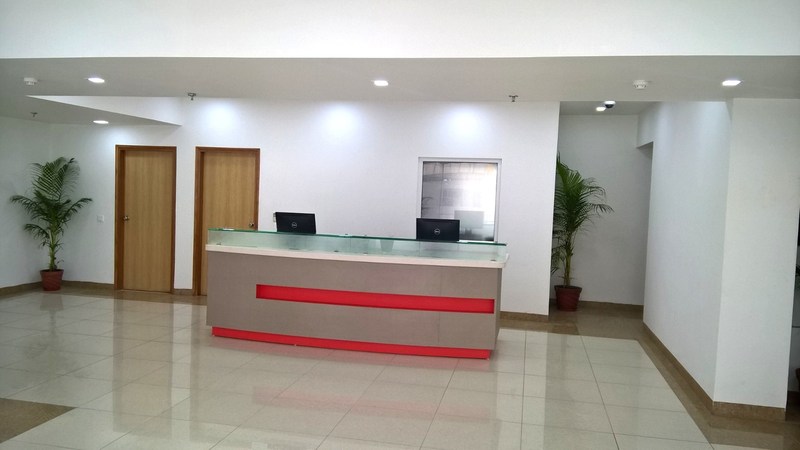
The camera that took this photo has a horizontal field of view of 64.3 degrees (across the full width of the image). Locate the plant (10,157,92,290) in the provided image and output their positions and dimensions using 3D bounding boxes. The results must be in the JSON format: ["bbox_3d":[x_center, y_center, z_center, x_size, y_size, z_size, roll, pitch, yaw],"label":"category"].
[{"bbox_3d":[-4.792,0.002,8.759,0.830,1.840,0.800,3,3,12],"label":"plant"}]

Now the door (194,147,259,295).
[{"bbox_3d":[-2.369,-0.020,8.730,0.936,2.050,0.120,3,3,12],"label":"door"}]

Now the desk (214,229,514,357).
[{"bbox_3d":[-0.443,0.643,6.528,3.020,1.105,0.920,3,3,12],"label":"desk"}]

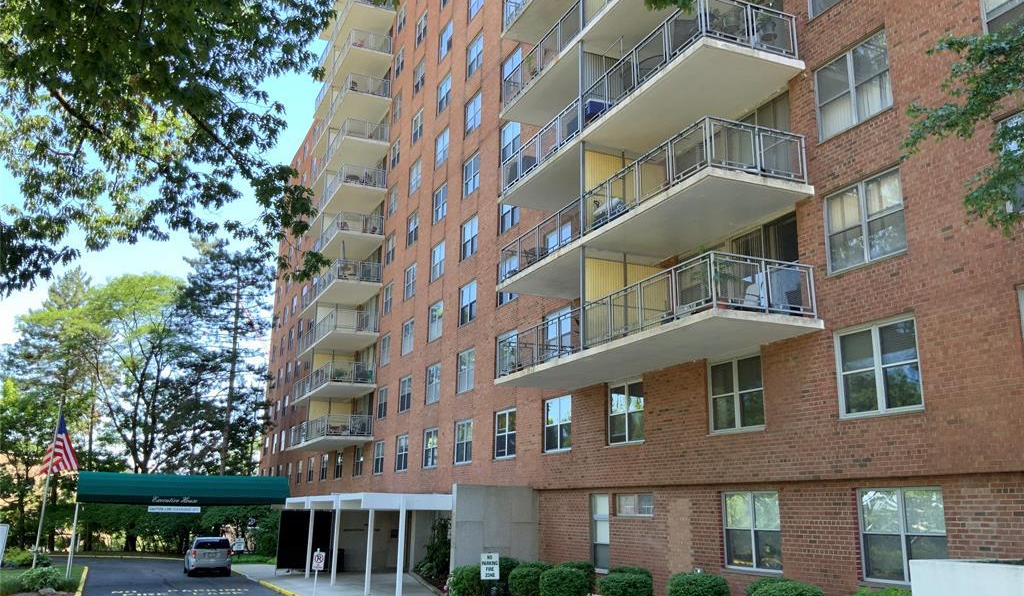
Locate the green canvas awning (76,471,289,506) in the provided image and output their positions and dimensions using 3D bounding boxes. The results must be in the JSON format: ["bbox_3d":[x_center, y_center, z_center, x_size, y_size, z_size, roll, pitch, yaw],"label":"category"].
[{"bbox_3d":[-13.835,8.123,36.400,8.079,1.200,2.800,7,-15,-23],"label":"green canvas awning"}]

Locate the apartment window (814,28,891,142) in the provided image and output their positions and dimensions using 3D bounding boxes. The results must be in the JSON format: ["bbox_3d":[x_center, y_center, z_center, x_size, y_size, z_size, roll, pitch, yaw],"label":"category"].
[{"bbox_3d":[6.315,-3.889,15.937,0.150,1.530,1.710,7,-15,-23],"label":"apartment window"}]

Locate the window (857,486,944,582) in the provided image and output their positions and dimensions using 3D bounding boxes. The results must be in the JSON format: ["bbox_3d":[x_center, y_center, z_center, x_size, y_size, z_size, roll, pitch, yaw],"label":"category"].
[{"bbox_3d":[6.377,3.880,14.052,0.130,1.496,1.777,7,-15,-23],"label":"window"}]

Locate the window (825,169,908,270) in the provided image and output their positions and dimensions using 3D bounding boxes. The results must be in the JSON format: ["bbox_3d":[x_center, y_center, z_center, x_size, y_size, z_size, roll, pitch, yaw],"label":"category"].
[{"bbox_3d":[6.265,-1.304,15.304,0.140,1.510,1.710,7,-15,-24],"label":"window"}]

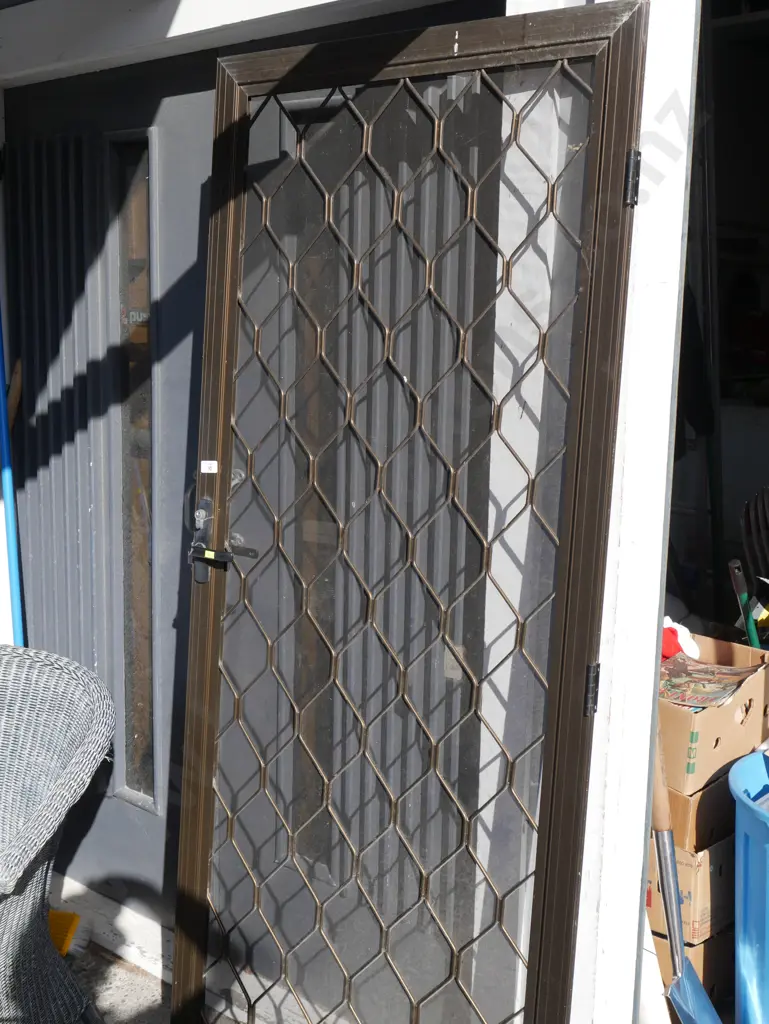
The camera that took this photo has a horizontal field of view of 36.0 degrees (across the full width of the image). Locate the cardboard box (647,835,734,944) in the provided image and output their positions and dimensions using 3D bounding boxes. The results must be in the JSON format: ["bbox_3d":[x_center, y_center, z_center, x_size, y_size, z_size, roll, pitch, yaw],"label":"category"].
[{"bbox_3d":[0.674,0.823,2.869,0.380,0.218,0.330,11,13,43],"label":"cardboard box"}]

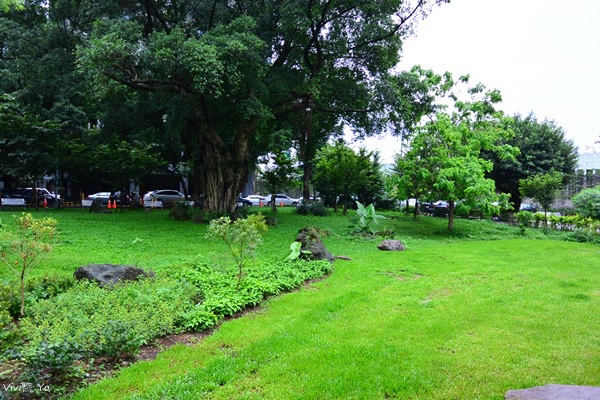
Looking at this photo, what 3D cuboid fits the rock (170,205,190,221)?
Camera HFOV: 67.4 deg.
[{"bbox_3d":[-6.506,0.681,24.500,1.050,0.880,0.900,2,1,0],"label":"rock"}]

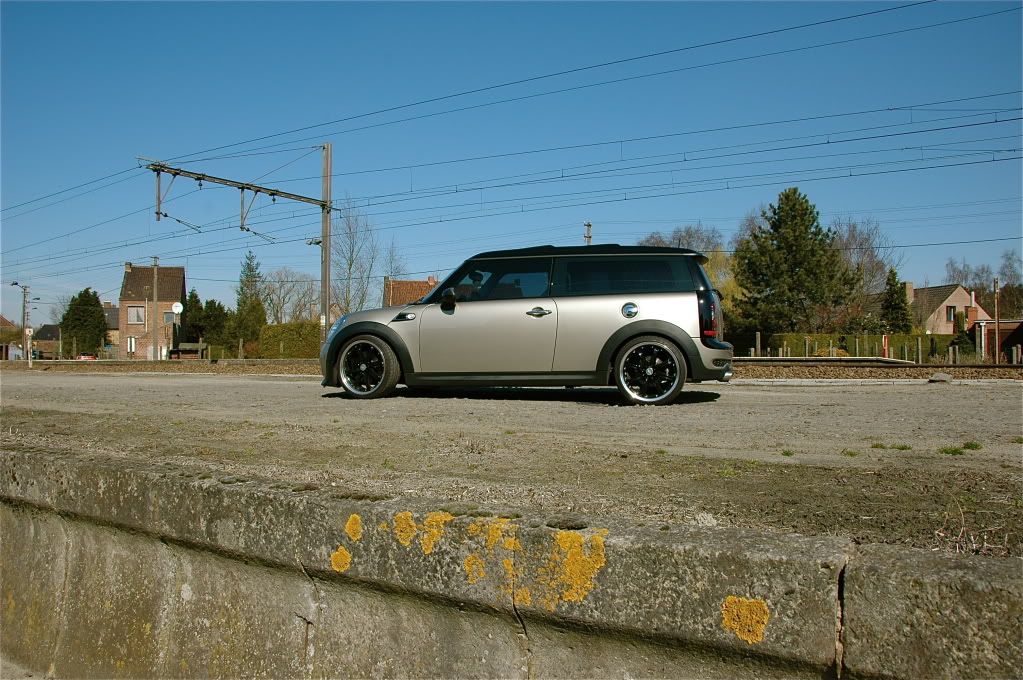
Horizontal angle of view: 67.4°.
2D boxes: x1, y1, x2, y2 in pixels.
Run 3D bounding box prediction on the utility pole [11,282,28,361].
[{"bbox_3d":[-47.499,-1.786,74.000,1.738,7.530,0.400,0,-1,-6],"label":"utility pole"}]

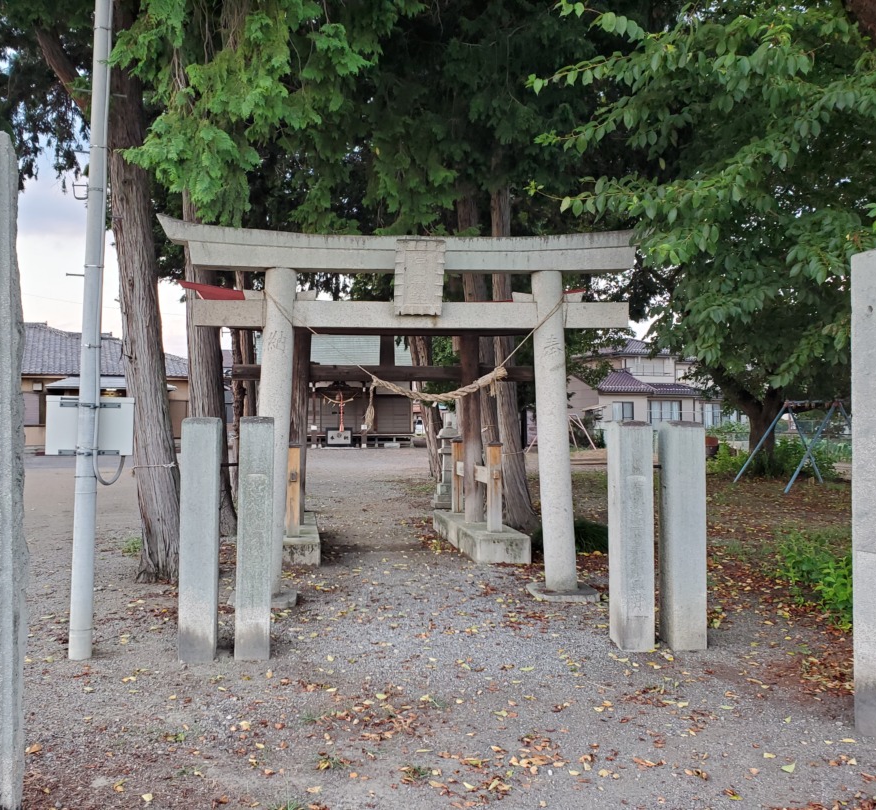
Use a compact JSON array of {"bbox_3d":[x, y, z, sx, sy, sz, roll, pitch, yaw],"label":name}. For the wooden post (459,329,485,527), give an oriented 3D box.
[{"bbox_3d":[0.409,0.258,9.717,0.220,2.260,0.220,-1,-1,-8],"label":"wooden post"}]

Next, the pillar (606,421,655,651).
[{"bbox_3d":[1.266,0.824,5.297,0.217,1.490,0.217,0,-1,-7],"label":"pillar"}]

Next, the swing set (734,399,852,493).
[{"bbox_3d":[7.790,0.810,17.100,1.950,1.830,2.250,0,-1,-3],"label":"swing set"}]

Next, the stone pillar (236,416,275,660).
[{"bbox_3d":[-1.157,0.821,5.093,0.213,1.490,0.213,0,-1,-10],"label":"stone pillar"}]

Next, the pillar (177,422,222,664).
[{"bbox_3d":[-1.490,0.821,5.075,0.217,1.490,0.217,0,-1,-9],"label":"pillar"}]

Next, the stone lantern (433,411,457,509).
[{"bbox_3d":[0.196,0.963,13.287,0.530,1.420,0.530,0,-1,-8],"label":"stone lantern"}]

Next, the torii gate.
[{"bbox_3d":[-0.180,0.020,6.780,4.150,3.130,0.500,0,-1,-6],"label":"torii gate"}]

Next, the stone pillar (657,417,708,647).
[{"bbox_3d":[1.597,0.824,5.309,0.218,1.490,0.218,0,-1,-6],"label":"stone pillar"}]

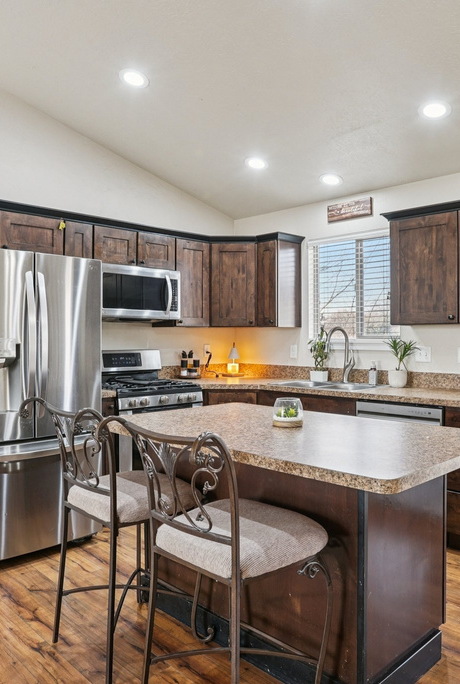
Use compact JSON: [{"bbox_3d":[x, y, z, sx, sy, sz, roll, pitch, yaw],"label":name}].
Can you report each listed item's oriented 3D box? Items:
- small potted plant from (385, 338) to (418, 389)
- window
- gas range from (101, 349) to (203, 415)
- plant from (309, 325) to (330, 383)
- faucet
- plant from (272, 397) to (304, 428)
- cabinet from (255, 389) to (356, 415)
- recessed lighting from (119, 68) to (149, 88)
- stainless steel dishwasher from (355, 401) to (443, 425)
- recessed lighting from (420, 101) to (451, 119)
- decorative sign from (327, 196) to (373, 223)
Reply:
[{"bbox_3d":[1.253,0.149,3.970,0.230,0.370,0.240,0,1,-45],"label":"small potted plant"},{"bbox_3d":[1.028,-0.453,4.494,0.090,0.870,0.887,0,1,-45],"label":"window"},{"bbox_3d":[-0.699,0.657,4.189,0.760,1.165,0.700,0,1,-45],"label":"gas range"},{"bbox_3d":[0.748,0.103,4.518,0.155,0.450,0.160,0,1,-45],"label":"plant"},{"bbox_3d":[0.854,0.105,4.178,0.300,0.440,0.120,-1,1,-45],"label":"faucet"},{"bbox_3d":[0.242,0.292,2.251,0.125,0.110,0.125,0,0,0],"label":"plant"},{"bbox_3d":[0.755,0.801,4.187,0.630,0.872,0.910,-1,1,-45],"label":"cabinet"},{"bbox_3d":[-0.604,-1.662,3.414,0.190,0.025,0.190,10,-9,2],"label":"recessed lighting"},{"bbox_3d":[1.273,0.790,3.640,0.610,0.825,0.595,-1,1,-45],"label":"stainless steel dishwasher"},{"bbox_3d":[1.217,-1.373,3.206,0.190,0.025,0.190,1,-13,45],"label":"recessed lighting"},{"bbox_3d":[0.969,-1.059,4.374,0.030,0.142,0.415,-1,1,-45],"label":"decorative sign"}]

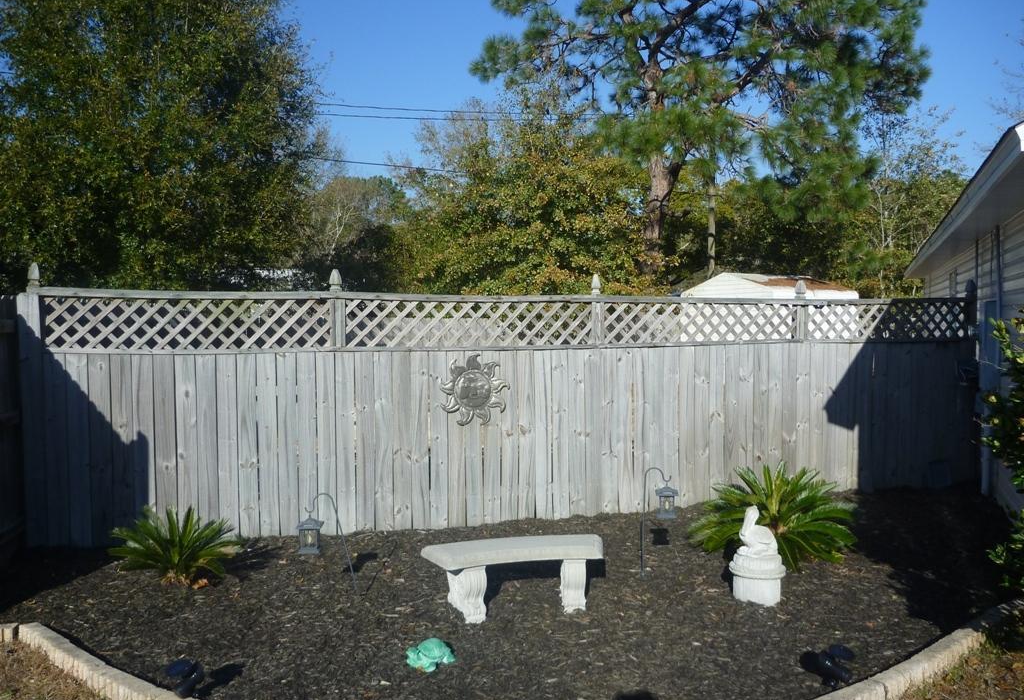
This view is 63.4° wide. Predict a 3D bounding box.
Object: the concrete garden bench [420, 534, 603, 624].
[{"bbox_3d":[0.020,1.308,4.760,1.060,0.410,0.380,-1,3,-14],"label":"concrete garden bench"}]

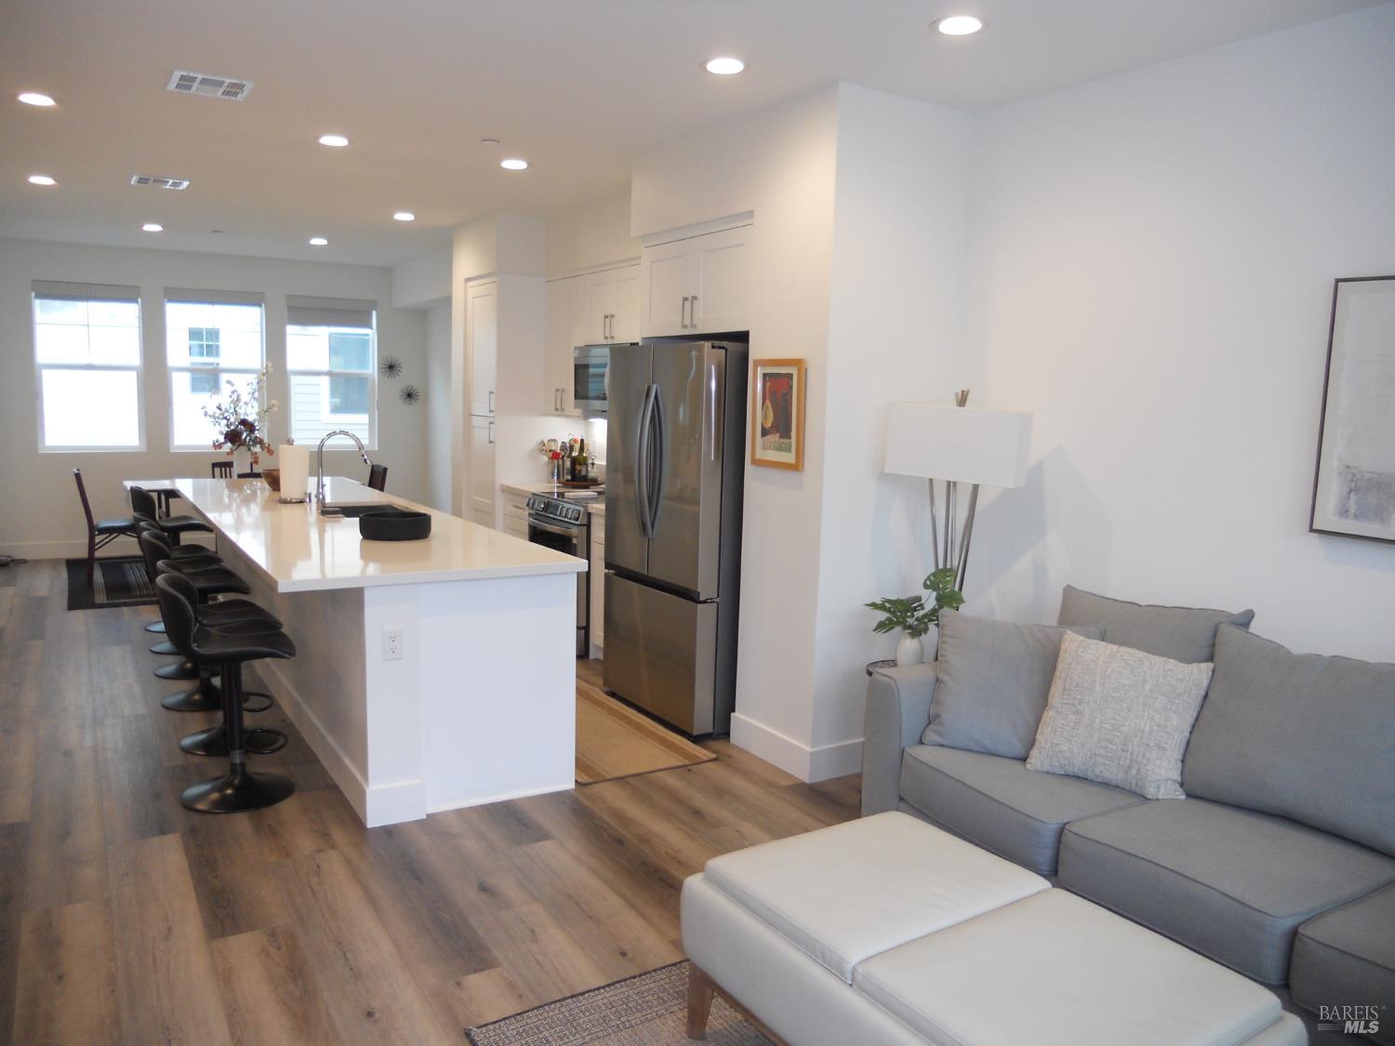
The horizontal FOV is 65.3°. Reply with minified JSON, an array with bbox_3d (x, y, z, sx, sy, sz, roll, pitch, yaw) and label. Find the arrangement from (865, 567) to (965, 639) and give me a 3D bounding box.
[{"bbox_3d":[0.817,0.303,4.099,0.316,0.265,0.316,-3,8,-31],"label":"arrangement"}]

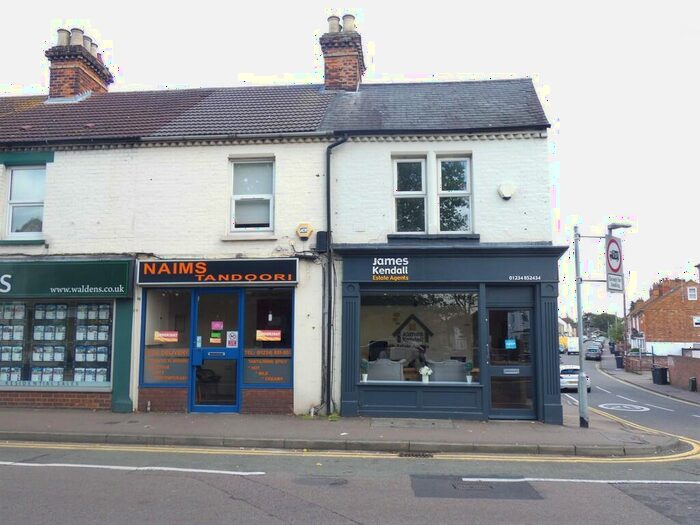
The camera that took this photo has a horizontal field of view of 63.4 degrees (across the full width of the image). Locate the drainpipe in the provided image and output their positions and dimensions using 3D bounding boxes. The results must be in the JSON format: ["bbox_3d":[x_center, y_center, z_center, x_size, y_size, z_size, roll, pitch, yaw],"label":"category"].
[{"bbox_3d":[-0.244,0.170,10.303,0.421,5.088,0.180,0,-6,6],"label":"drainpipe"}]

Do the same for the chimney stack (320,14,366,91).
[{"bbox_3d":[-0.142,-5.076,14.458,1.001,2.010,1.650,0,-6,6],"label":"chimney stack"}]

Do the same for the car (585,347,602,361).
[{"bbox_3d":[28.501,10.643,66.000,1.780,1.500,4.200,-3,-6,27],"label":"car"}]

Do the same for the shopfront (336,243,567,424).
[{"bbox_3d":[1.738,1.232,9.926,4.011,3.052,0.400,0,-6,6],"label":"shopfront"}]

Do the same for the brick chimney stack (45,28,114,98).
[{"bbox_3d":[-7.174,-5.044,15.145,0.978,1.951,1.650,0,-6,6],"label":"brick chimney stack"}]

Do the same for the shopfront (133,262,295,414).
[{"bbox_3d":[-2.440,1.346,10.436,3.064,2.821,0.300,0,-6,6],"label":"shopfront"}]

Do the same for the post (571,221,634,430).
[{"bbox_3d":[4.342,1.089,9.859,0.923,3.468,0.400,1,-6,-14],"label":"post"}]

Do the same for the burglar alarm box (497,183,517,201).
[{"bbox_3d":[2.744,-1.235,9.898,0.318,0.322,0.100,0,-5,5],"label":"burglar alarm box"}]

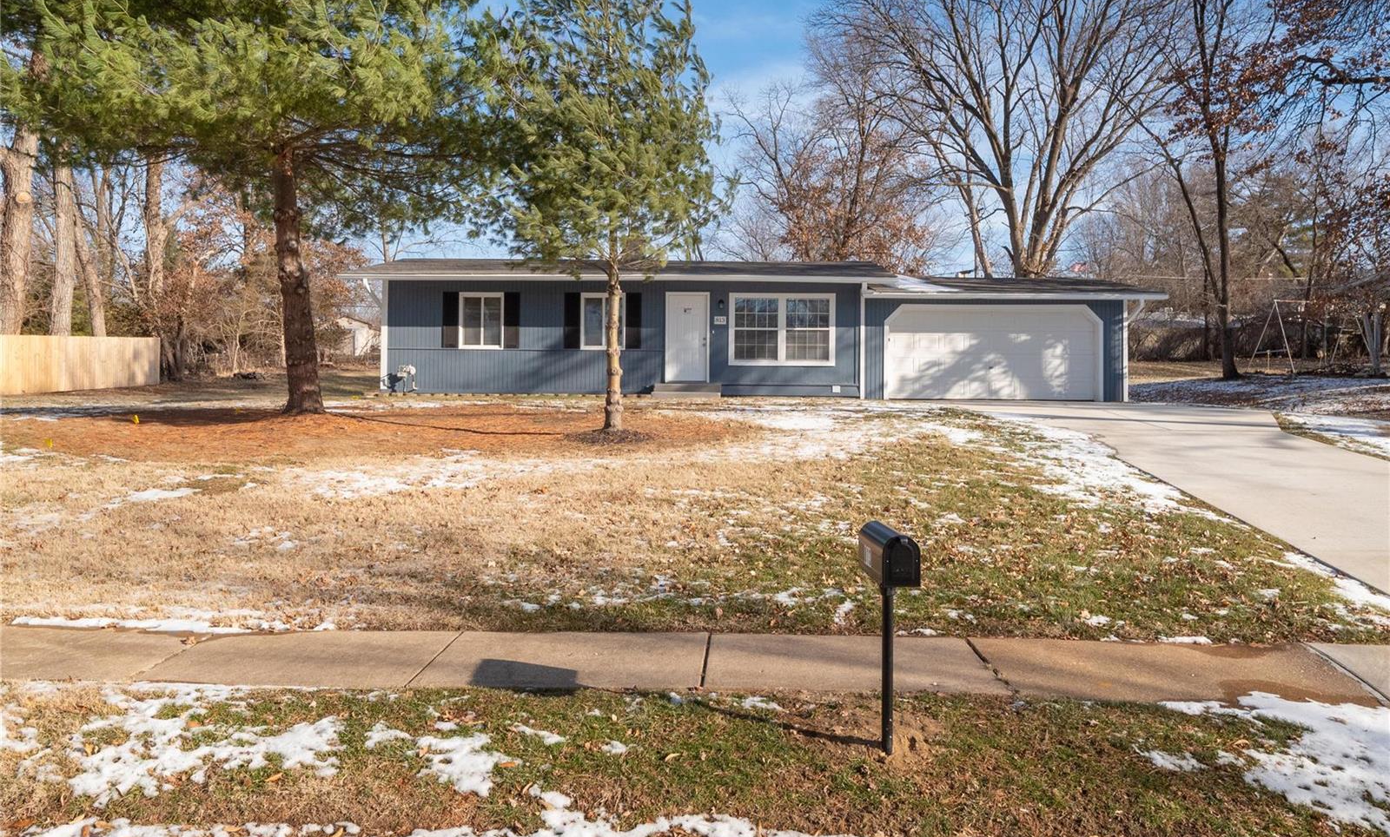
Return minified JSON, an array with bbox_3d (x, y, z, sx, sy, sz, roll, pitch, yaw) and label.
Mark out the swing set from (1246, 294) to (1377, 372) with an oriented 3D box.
[{"bbox_3d":[18.484,-2.465,32.300,3.600,2.000,1.400,0,2,-25],"label":"swing set"}]

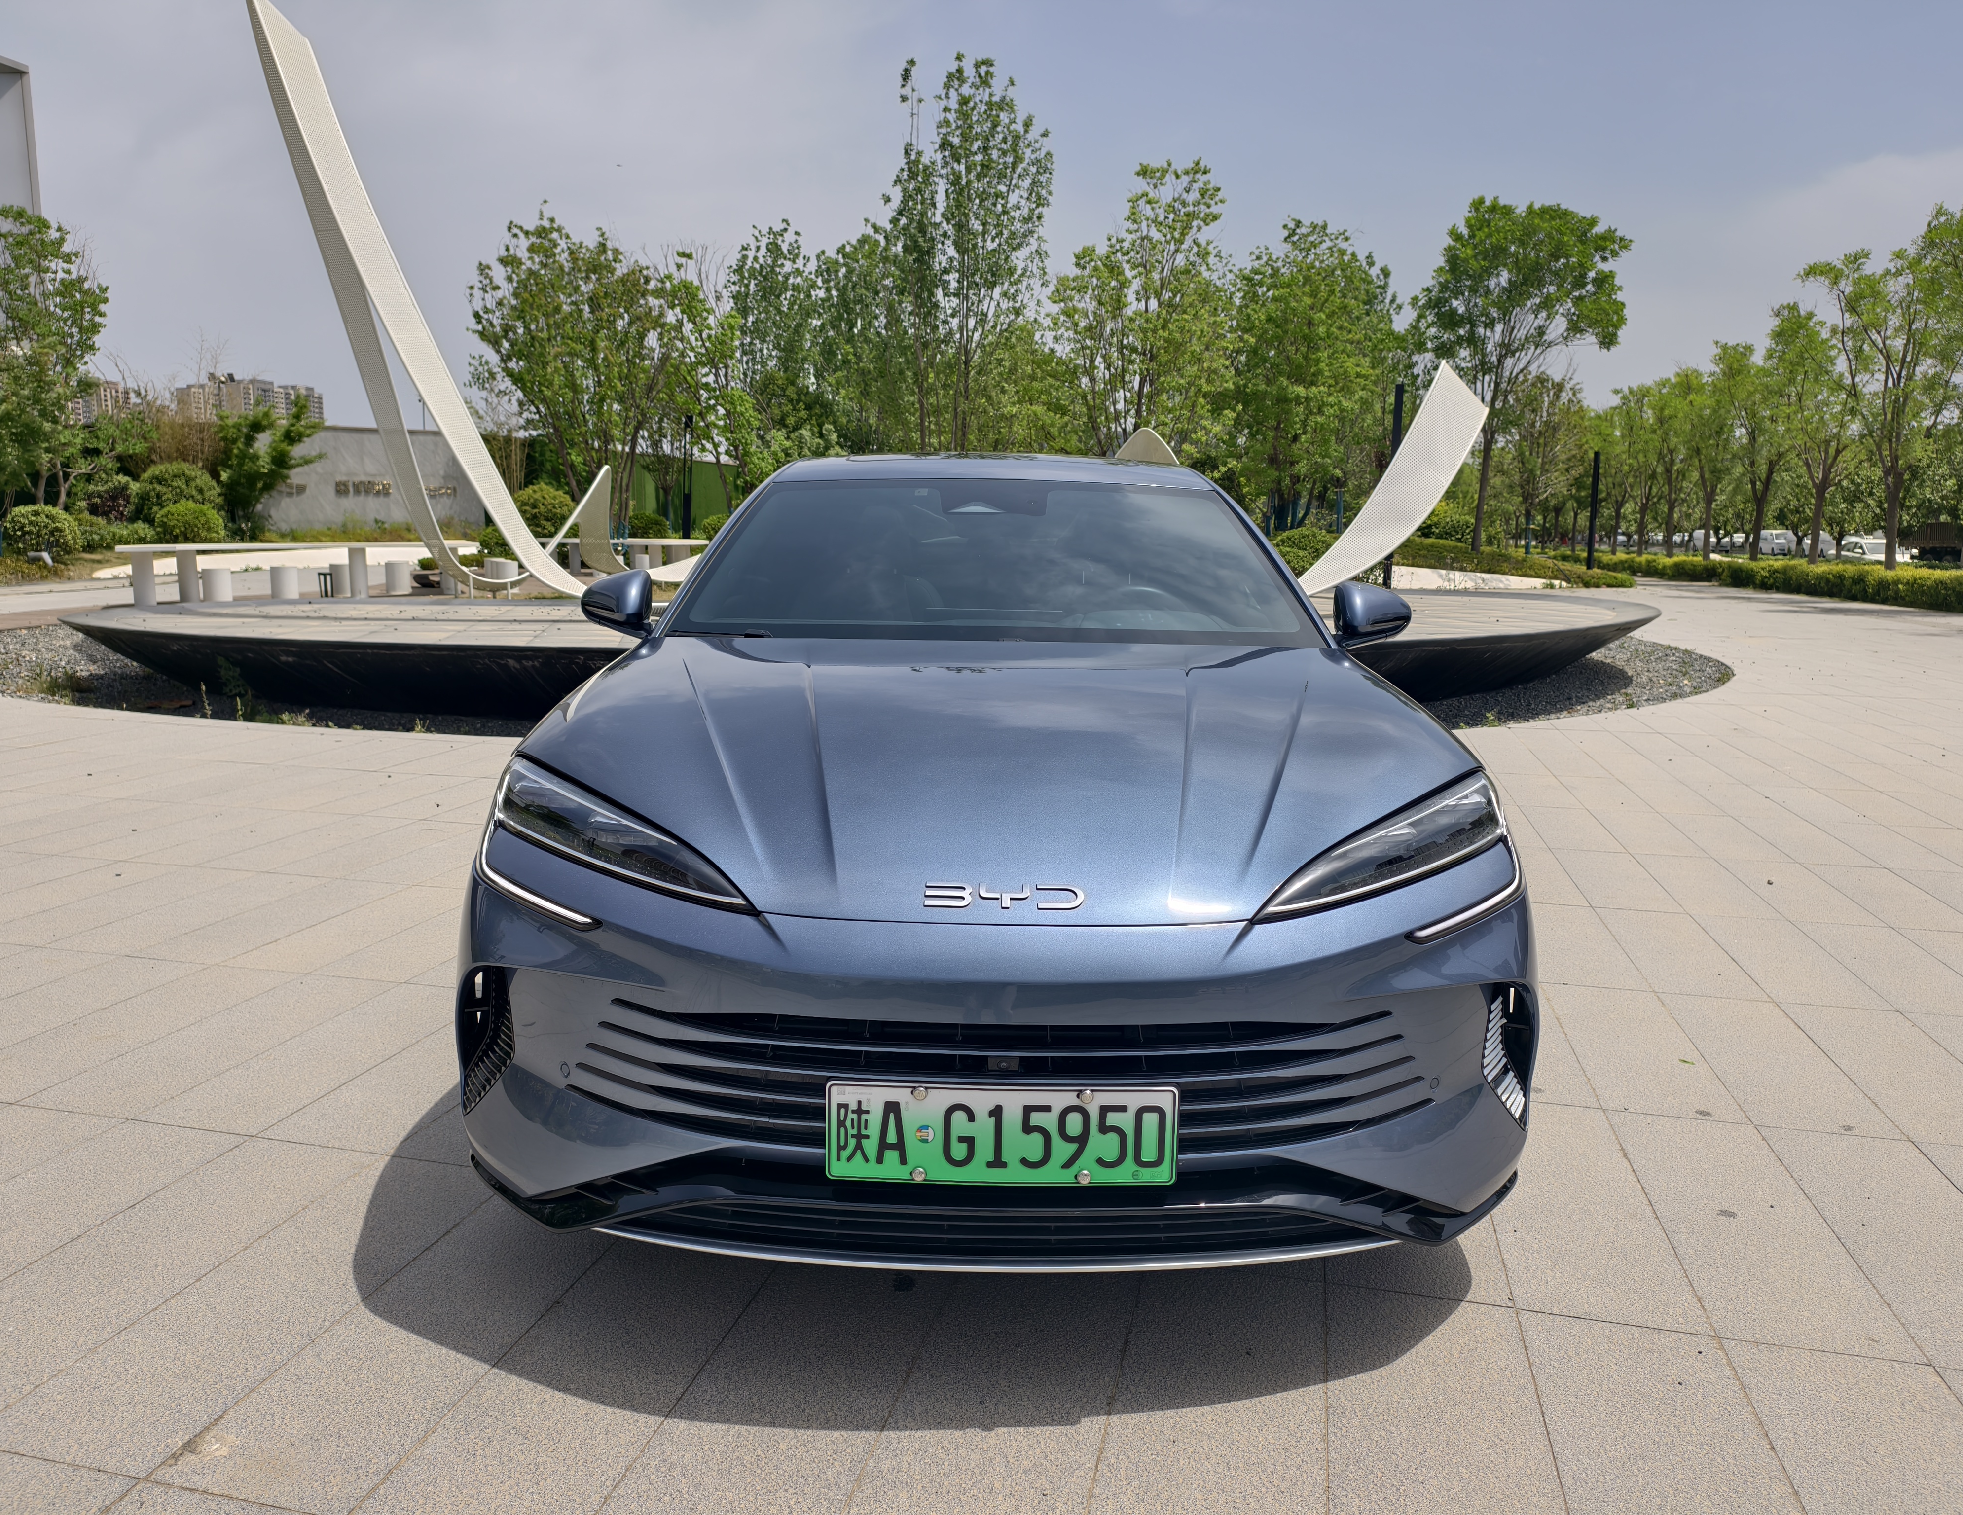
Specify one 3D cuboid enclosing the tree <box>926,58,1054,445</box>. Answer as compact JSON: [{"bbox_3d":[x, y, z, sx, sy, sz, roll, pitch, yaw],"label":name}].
[{"bbox_3d":[0.211,-11.041,33.610,3.400,12.217,3.400,1,10,0],"label":"tree"}]

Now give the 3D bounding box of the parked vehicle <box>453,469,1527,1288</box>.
[{"bbox_3d":[0.023,-0.190,4.197,1.910,1.495,4.970,1,10,0],"label":"parked vehicle"}]

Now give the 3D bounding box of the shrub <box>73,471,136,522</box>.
[{"bbox_3d":[-22.121,-6.520,33.929,1.411,1.334,1.600,-5,11,-32],"label":"shrub"}]

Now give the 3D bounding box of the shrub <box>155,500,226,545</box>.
[{"bbox_3d":[-18.629,-5.491,31.562,1.508,1.061,1.700,-5,11,-30],"label":"shrub"}]

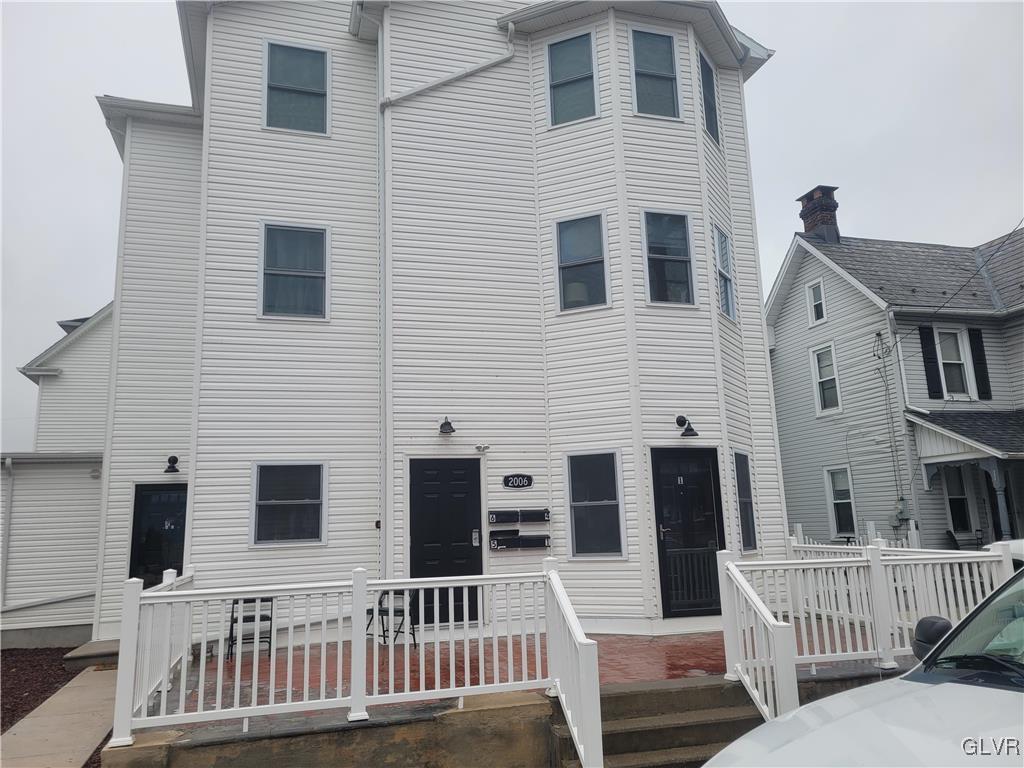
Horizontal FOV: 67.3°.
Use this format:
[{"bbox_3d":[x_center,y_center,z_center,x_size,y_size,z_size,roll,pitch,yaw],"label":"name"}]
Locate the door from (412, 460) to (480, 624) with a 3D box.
[{"bbox_3d":[-0.821,1.952,9.674,0.920,2.040,0.080,1,-12,-16],"label":"door"}]

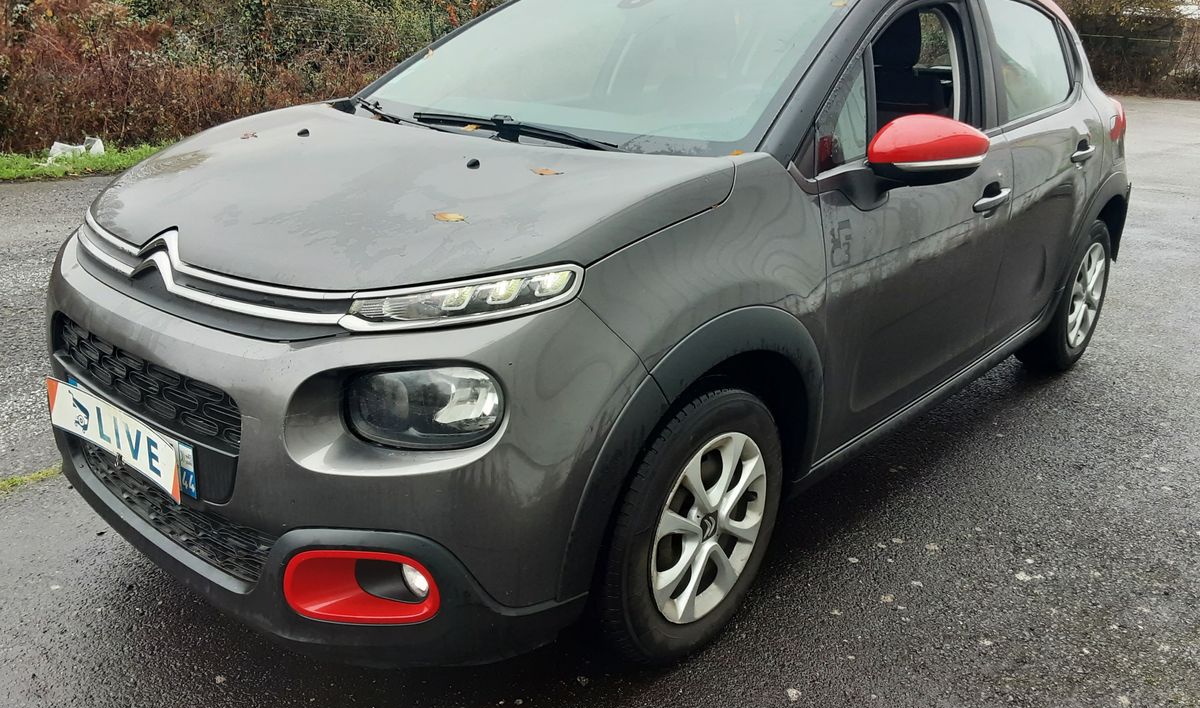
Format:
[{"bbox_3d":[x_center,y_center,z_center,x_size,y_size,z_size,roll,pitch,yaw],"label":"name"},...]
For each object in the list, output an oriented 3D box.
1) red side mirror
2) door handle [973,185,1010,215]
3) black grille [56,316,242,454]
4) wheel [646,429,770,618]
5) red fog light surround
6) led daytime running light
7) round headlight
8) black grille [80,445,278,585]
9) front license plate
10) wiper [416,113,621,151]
[{"bbox_3d":[0.727,-0.452,2.079,0.230,0.145,0.140,17,25,39],"label":"red side mirror"},{"bbox_3d":[1.086,-0.429,2.607,0.055,0.045,0.200,17,25,39],"label":"door handle"},{"bbox_3d":[-0.898,0.033,1.849,0.760,0.135,0.085,16,24,37],"label":"black grille"},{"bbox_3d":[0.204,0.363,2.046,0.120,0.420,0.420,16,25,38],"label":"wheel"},{"bbox_3d":[-0.423,0.407,1.669,0.280,0.130,0.110,9,21,23],"label":"red fog light surround"},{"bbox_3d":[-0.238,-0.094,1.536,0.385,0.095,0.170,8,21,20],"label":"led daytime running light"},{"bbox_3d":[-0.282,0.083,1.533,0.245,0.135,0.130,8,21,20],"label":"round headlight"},{"bbox_3d":[-0.895,0.296,1.947,0.790,0.135,0.090,16,24,37],"label":"black grille"},{"bbox_3d":[-0.978,0.163,1.875,0.505,0.112,0.025,16,25,37],"label":"front license plate"},{"bbox_3d":[-0.216,-0.512,2.140,0.080,0.050,0.700,-17,26,-41],"label":"wiper"}]

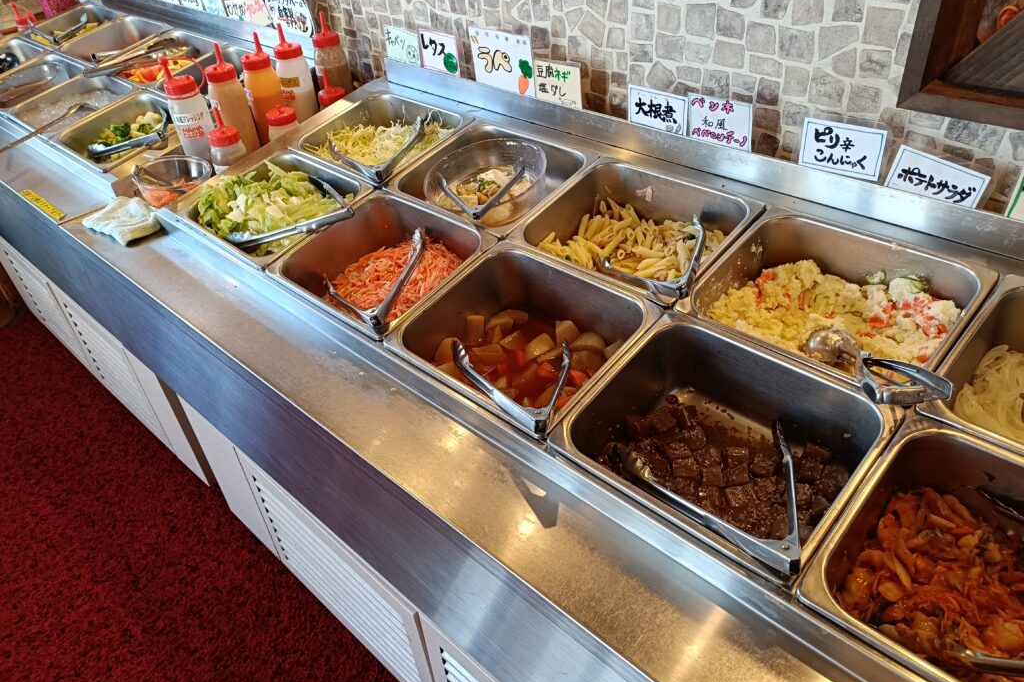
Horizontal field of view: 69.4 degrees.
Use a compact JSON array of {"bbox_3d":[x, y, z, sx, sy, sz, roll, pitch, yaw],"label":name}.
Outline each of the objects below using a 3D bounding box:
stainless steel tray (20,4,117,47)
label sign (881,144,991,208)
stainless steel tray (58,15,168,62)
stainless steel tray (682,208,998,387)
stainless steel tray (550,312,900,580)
[{"bbox_3d":[-1.493,-1.039,2.548,0.327,0.100,0.266,28,58,35],"label":"stainless steel tray"},{"bbox_3d":[0.582,-0.216,1.019,0.118,0.074,0.005,33,51,29],"label":"label sign"},{"bbox_3d":[-1.243,-0.910,2.349,0.325,0.100,0.265,28,59,35],"label":"stainless steel tray"},{"bbox_3d":[0.444,-0.030,1.048,0.325,0.102,0.265,27,58,35],"label":"stainless steel tray"},{"bbox_3d":[0.261,0.138,0.916,0.325,0.100,0.265,28,59,35],"label":"stainless steel tray"}]

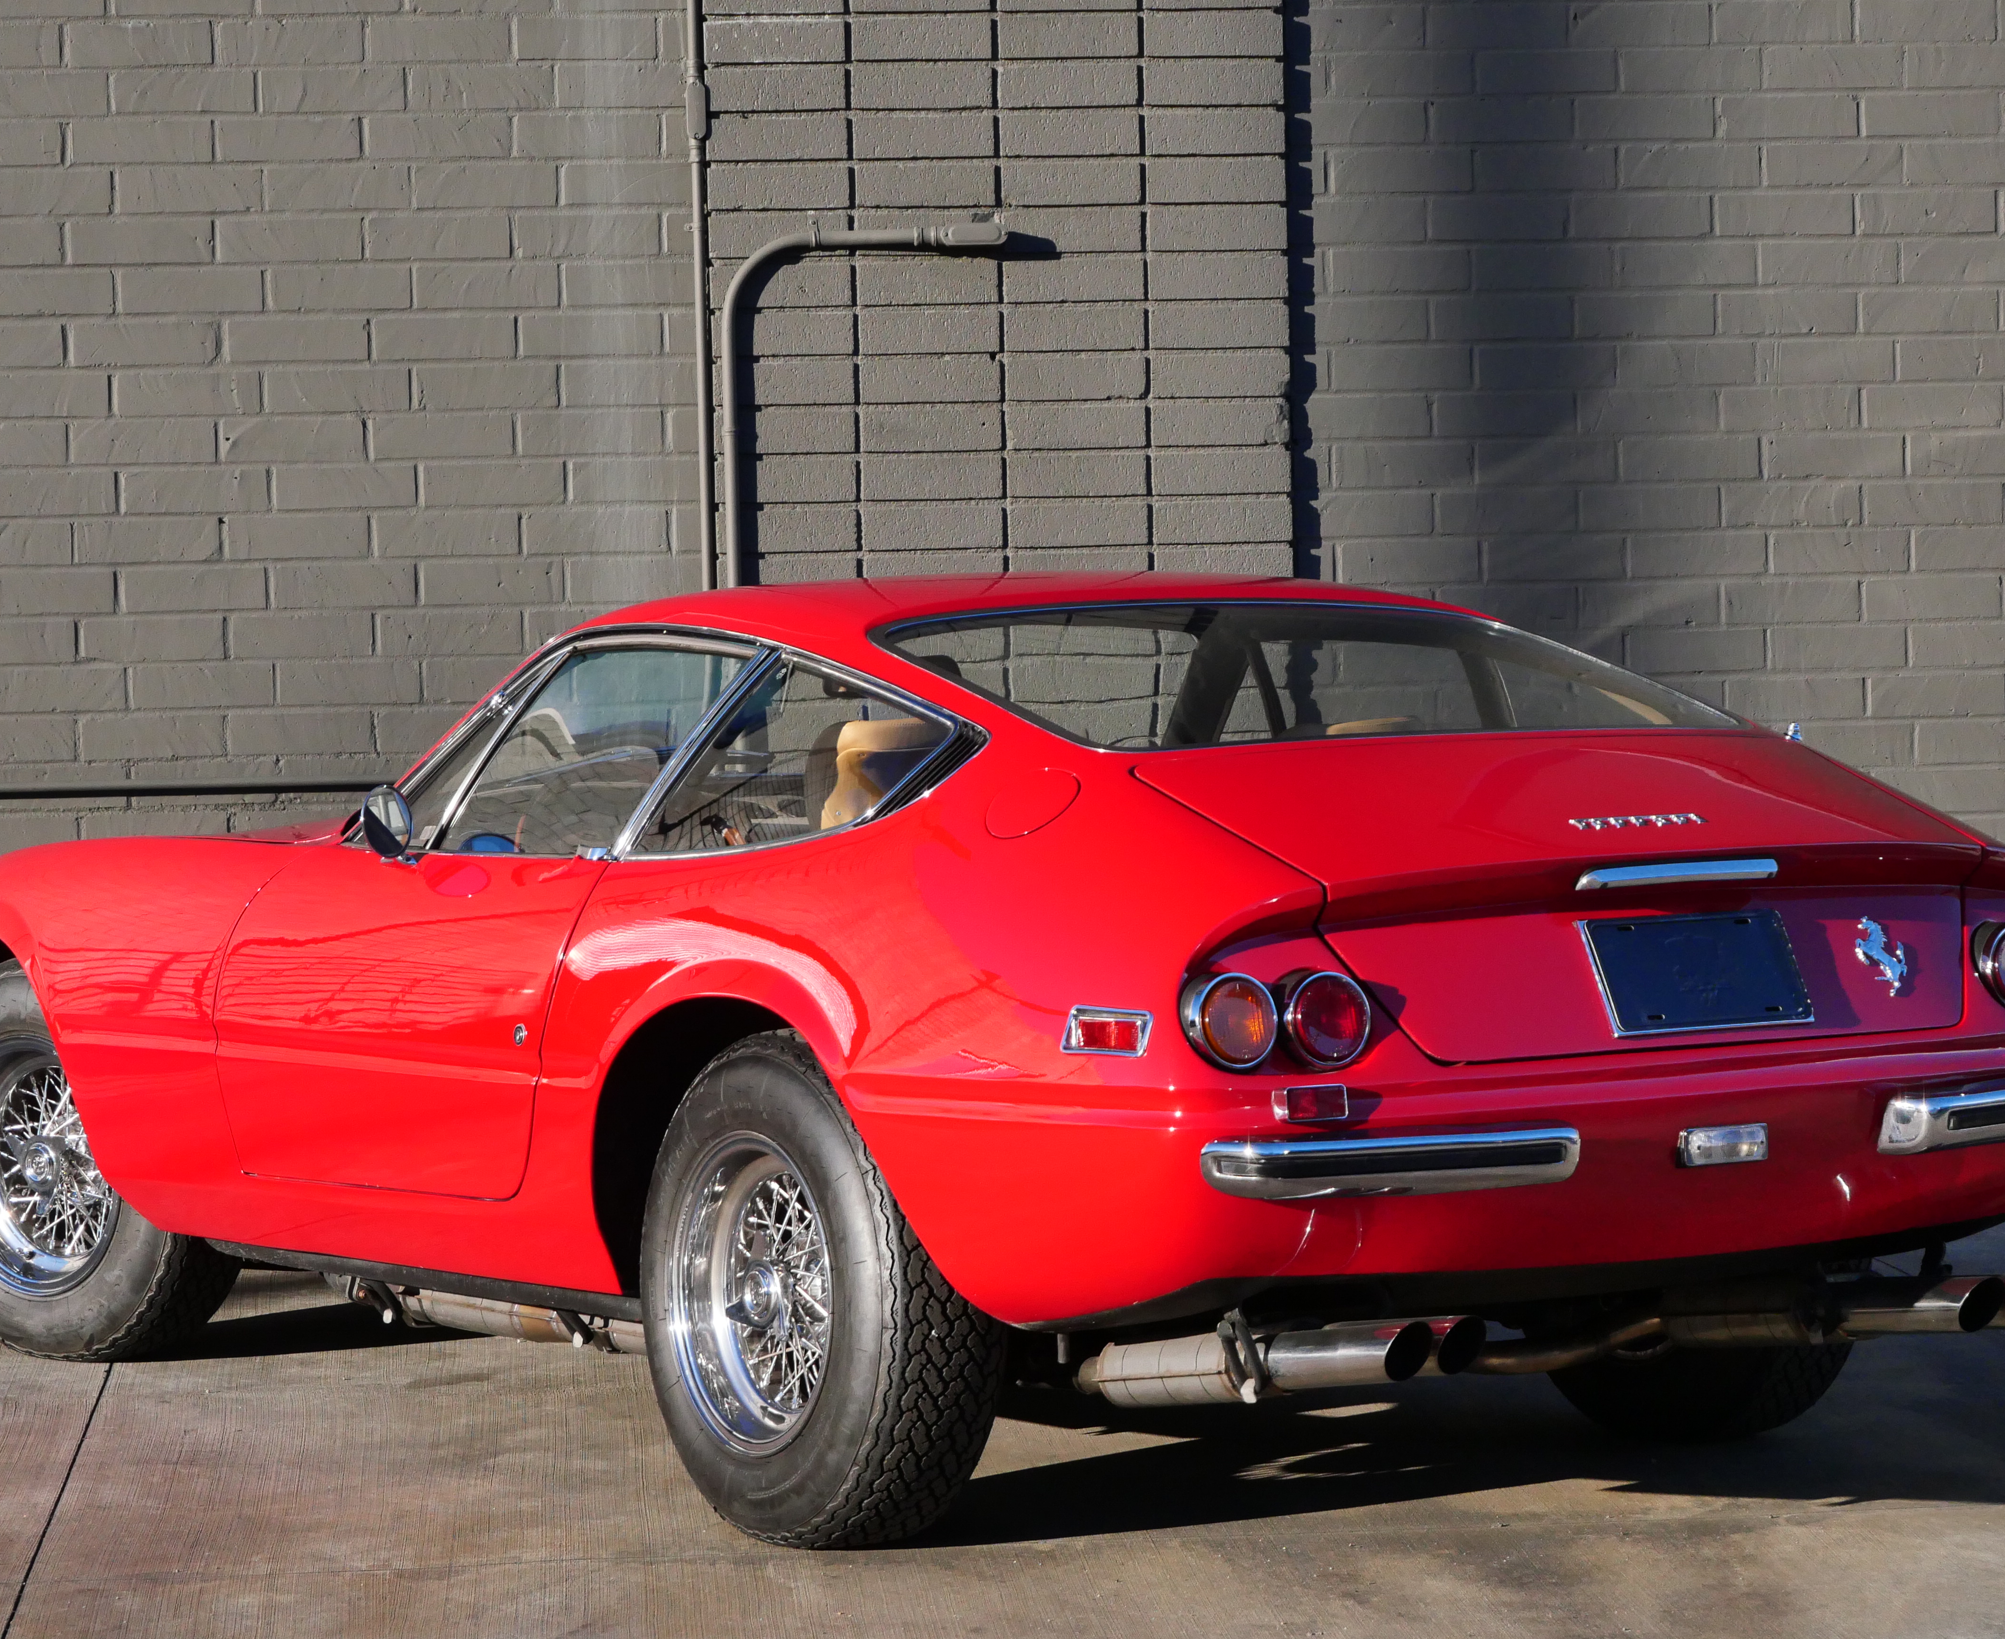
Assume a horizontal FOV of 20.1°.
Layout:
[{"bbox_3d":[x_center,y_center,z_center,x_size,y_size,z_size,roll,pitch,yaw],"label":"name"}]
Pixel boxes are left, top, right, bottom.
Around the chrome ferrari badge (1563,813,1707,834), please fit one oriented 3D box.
[{"bbox_3d":[0.777,0.003,6.917,0.194,0.010,0.027,-3,25,-31],"label":"chrome ferrari badge"}]

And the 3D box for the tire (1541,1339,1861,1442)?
[{"bbox_3d":[0.938,0.554,8.135,0.215,0.665,0.665,-2,2,-32],"label":"tire"}]

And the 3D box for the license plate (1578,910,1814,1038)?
[{"bbox_3d":[0.860,0.191,7.013,0.310,0.156,0.020,-3,-22,-32],"label":"license plate"}]

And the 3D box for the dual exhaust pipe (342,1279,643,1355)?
[{"bbox_3d":[-0.734,0.738,8.707,0.199,0.119,1.095,-3,3,-32],"label":"dual exhaust pipe"}]

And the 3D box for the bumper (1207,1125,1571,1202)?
[{"bbox_3d":[0.455,0.409,6.702,0.492,0.073,0.124,-2,2,-26],"label":"bumper"}]

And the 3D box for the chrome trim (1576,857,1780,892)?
[{"bbox_3d":[0.828,0.067,6.969,0.285,0.030,0.040,-2,2,-32],"label":"chrome trim"}]

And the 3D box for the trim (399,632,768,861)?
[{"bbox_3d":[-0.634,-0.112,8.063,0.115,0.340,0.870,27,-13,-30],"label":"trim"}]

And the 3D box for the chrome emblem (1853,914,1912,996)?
[{"bbox_3d":[1.103,0.170,7.107,0.082,0.112,0.012,-2,-24,-32],"label":"chrome emblem"}]

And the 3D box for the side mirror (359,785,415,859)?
[{"bbox_3d":[-0.918,0.002,8.402,0.104,0.117,0.055,-3,3,-42],"label":"side mirror"}]

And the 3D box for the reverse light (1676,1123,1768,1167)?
[{"bbox_3d":[0.877,0.395,6.896,0.122,0.050,0.032,-2,2,-32],"label":"reverse light"}]

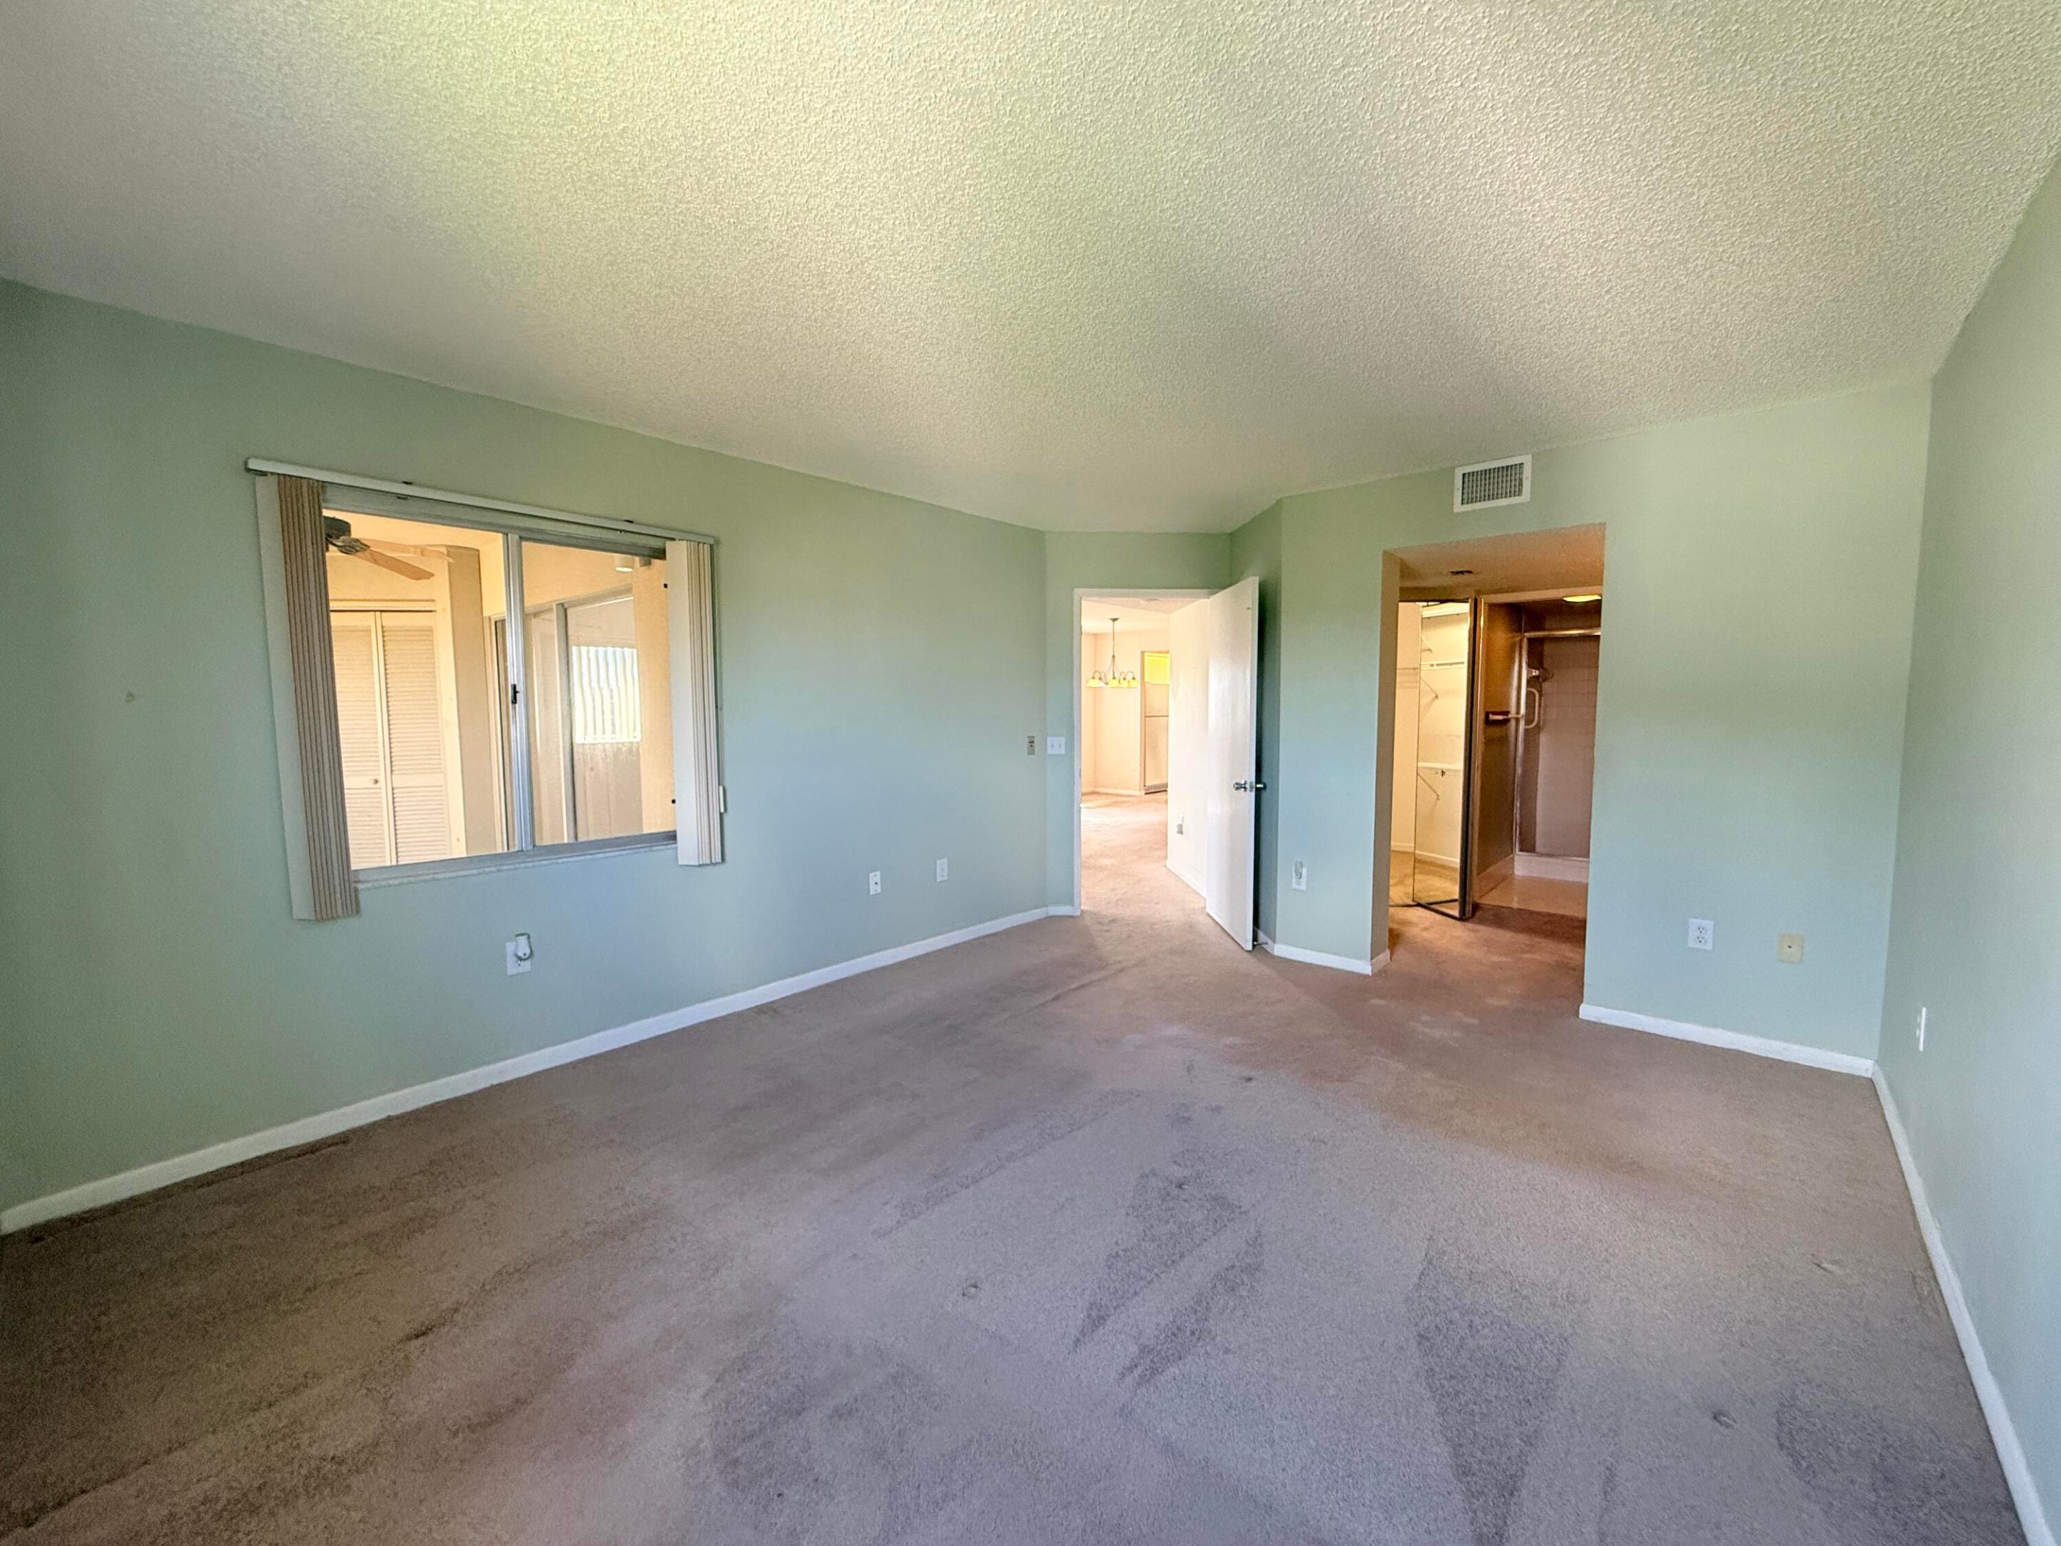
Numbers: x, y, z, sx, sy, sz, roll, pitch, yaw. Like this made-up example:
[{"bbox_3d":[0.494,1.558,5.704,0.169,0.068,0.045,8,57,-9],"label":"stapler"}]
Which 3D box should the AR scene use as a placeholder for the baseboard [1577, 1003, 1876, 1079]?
[{"bbox_3d":[2.717,1.054,3.314,0.900,0.068,0.017,4,6,41],"label":"baseboard"}]

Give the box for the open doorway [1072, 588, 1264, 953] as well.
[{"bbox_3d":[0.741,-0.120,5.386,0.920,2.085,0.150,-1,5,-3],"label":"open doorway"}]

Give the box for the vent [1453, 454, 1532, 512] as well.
[{"bbox_3d":[2.047,-1.276,3.693,0.300,0.198,0.025,4,6,41],"label":"vent"}]

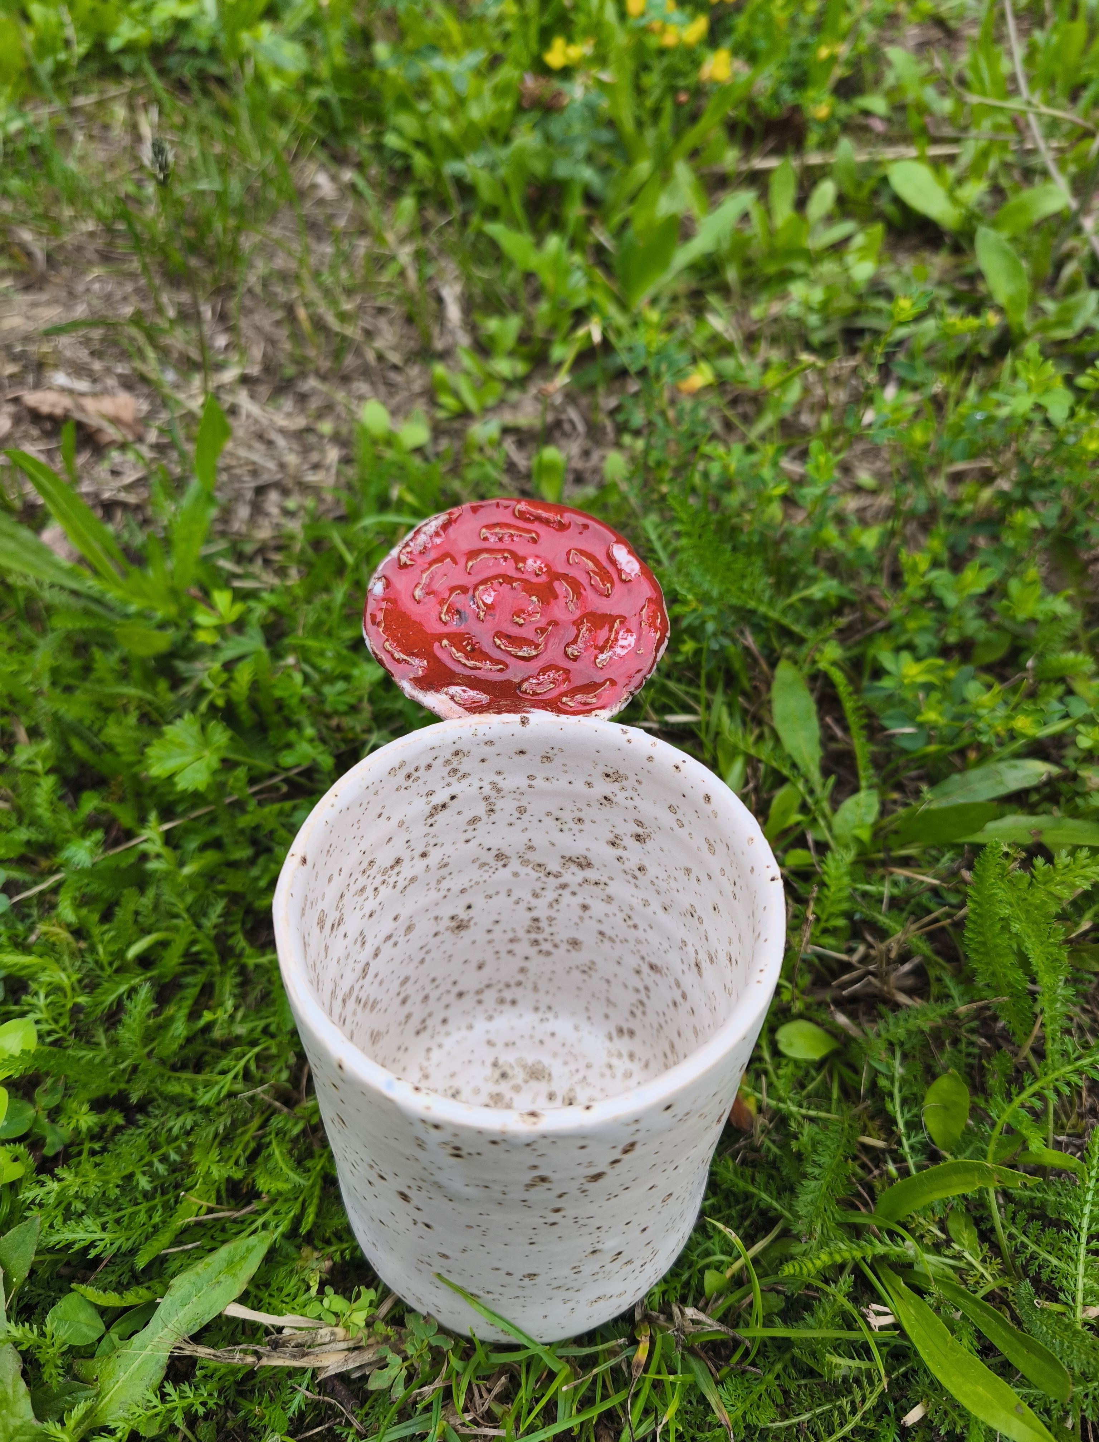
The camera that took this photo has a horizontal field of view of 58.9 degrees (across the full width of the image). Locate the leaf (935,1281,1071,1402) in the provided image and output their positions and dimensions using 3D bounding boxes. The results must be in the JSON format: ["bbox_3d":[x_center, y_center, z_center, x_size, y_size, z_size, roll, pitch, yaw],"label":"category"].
[{"bbox_3d":[0.084,0.118,0.188,0.032,0.004,0.009,30,62,33],"label":"leaf"}]

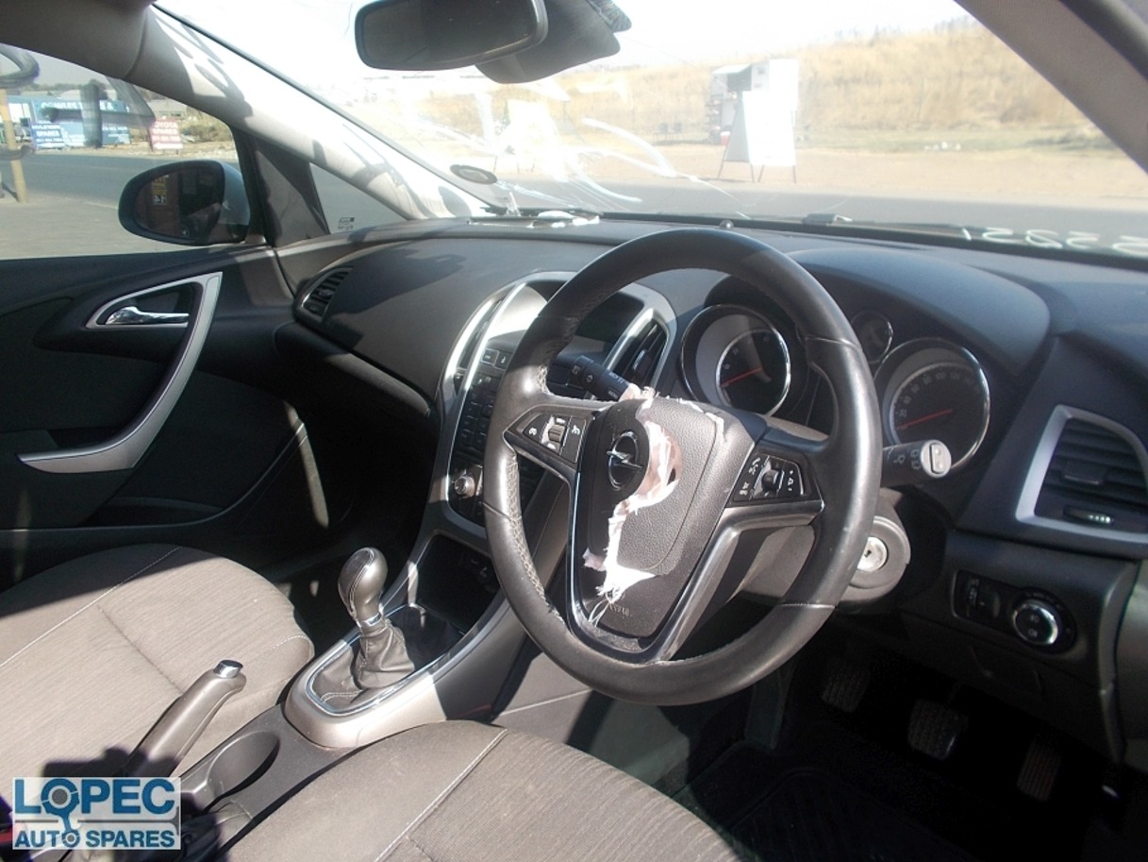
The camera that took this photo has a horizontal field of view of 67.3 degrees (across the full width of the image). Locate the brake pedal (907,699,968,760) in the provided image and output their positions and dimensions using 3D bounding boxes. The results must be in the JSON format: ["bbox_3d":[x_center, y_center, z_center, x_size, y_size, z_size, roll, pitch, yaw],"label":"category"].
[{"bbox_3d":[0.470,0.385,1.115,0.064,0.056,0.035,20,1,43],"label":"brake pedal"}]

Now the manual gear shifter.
[{"bbox_3d":[-0.227,0.214,0.990,0.072,0.158,0.058,-18,27,-41],"label":"manual gear shifter"}]

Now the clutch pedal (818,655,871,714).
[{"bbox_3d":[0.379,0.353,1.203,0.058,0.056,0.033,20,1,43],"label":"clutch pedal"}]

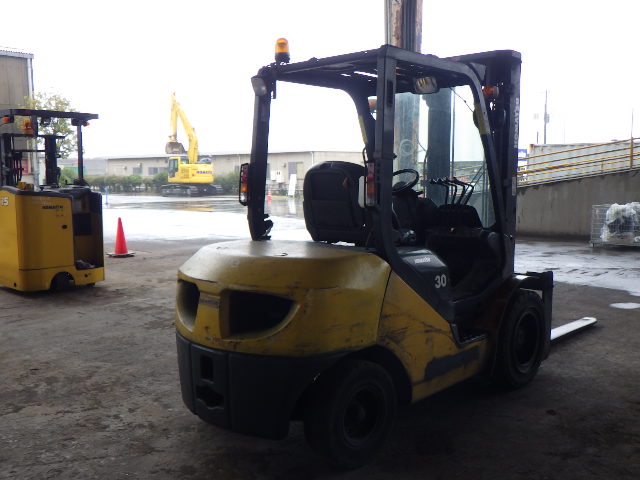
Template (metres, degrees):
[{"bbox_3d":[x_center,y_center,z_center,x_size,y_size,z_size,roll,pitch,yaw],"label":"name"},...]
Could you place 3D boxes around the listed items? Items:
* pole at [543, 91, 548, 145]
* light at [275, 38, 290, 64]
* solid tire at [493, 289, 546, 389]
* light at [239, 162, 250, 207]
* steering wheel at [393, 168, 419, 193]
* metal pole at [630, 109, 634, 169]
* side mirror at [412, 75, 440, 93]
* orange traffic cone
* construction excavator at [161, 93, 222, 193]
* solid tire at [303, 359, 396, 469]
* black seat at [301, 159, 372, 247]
[{"bbox_3d":[24.662,-10.939,69.261,0.350,10.860,0.350,0,6,0],"label":"pole"},{"bbox_3d":[-0.234,-1.182,3.930,0.100,0.165,0.100,0,6,0],"label":"light"},{"bbox_3d":[1.368,0.691,4.488,0.220,0.685,0.685,5,8,43],"label":"solid tire"},{"bbox_3d":[-0.463,-0.349,3.924,0.080,0.250,0.055,5,8,43],"label":"light"},{"bbox_3d":[0.523,-0.383,4.232,0.310,0.060,0.310,5,40,43],"label":"steering wheel"},{"bbox_3d":[7.180,-2.321,14.442,0.080,1.400,0.080,0,6,0],"label":"metal pole"},{"bbox_3d":[0.687,-1.007,4.097,0.190,0.125,0.060,3,7,31],"label":"side mirror"},{"bbox_3d":[-3.805,-0.071,12.002,0.370,0.700,0.370,3,6,28],"label":"orange traffic cone"},{"bbox_3d":[-9.944,-7.201,47.330,5.100,7.900,2.900,5,8,44],"label":"construction excavator"},{"bbox_3d":[0.165,0.880,3.275,0.180,0.555,0.555,5,8,43],"label":"solid tire"},{"bbox_3d":[0.256,-0.239,3.963,0.510,0.520,0.570,5,8,43],"label":"black seat"}]

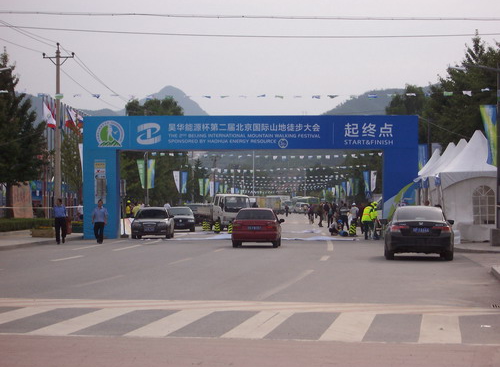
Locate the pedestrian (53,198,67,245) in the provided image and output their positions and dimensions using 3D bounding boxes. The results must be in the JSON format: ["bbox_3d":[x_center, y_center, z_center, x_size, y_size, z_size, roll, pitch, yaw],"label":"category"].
[{"bbox_3d":[-7.340,1.459,60.200,0.520,1.740,0.360,0,-1,9],"label":"pedestrian"}]

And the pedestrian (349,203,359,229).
[{"bbox_3d":[6.145,2.005,92.000,0.500,1.740,0.360,0,-1,-9],"label":"pedestrian"}]

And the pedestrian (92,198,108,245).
[{"bbox_3d":[-5.800,1.495,60.500,0.580,1.730,0.420,0,-1,8],"label":"pedestrian"}]

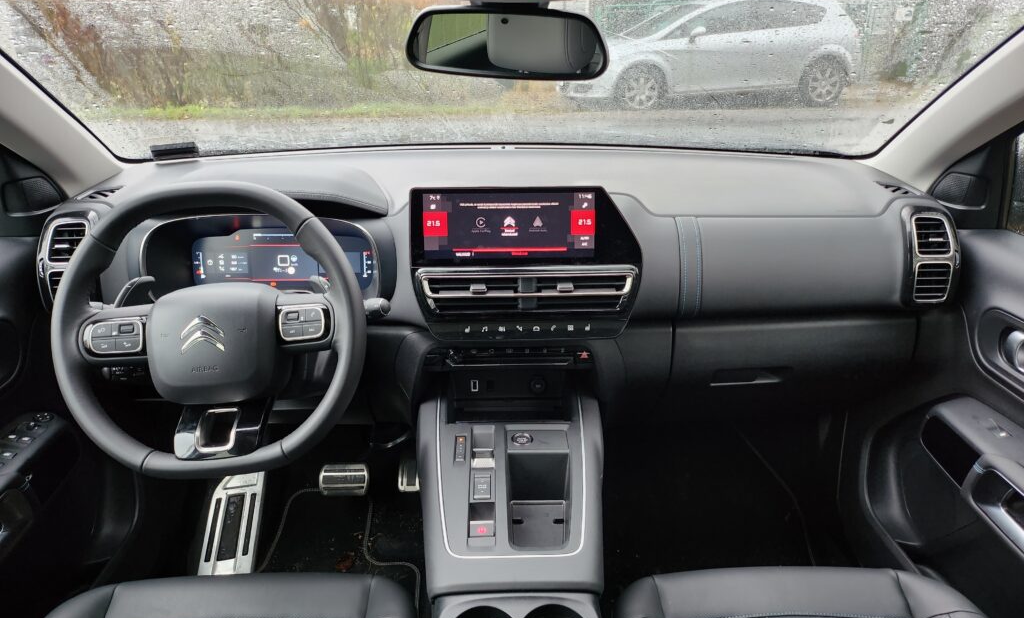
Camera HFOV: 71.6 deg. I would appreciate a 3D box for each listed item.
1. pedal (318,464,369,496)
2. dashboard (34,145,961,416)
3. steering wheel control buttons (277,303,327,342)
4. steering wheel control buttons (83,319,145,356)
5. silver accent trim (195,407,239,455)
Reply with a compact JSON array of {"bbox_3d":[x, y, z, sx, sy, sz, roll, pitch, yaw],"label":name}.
[{"bbox_3d":[-0.323,0.327,1.360,0.096,0.062,0.025,0,-10,-1],"label":"pedal"},{"bbox_3d":[-0.028,-0.117,1.234,1.370,0.340,0.520,-1,24,-2],"label":"dashboard"},{"bbox_3d":[-0.251,0.017,0.850,0.059,0.043,0.013,-3,0,2],"label":"steering wheel control buttons"},{"bbox_3d":[-0.476,0.034,0.850,0.067,0.043,0.014,-3,0,-6],"label":"steering wheel control buttons"},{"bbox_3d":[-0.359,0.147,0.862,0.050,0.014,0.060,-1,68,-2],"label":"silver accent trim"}]

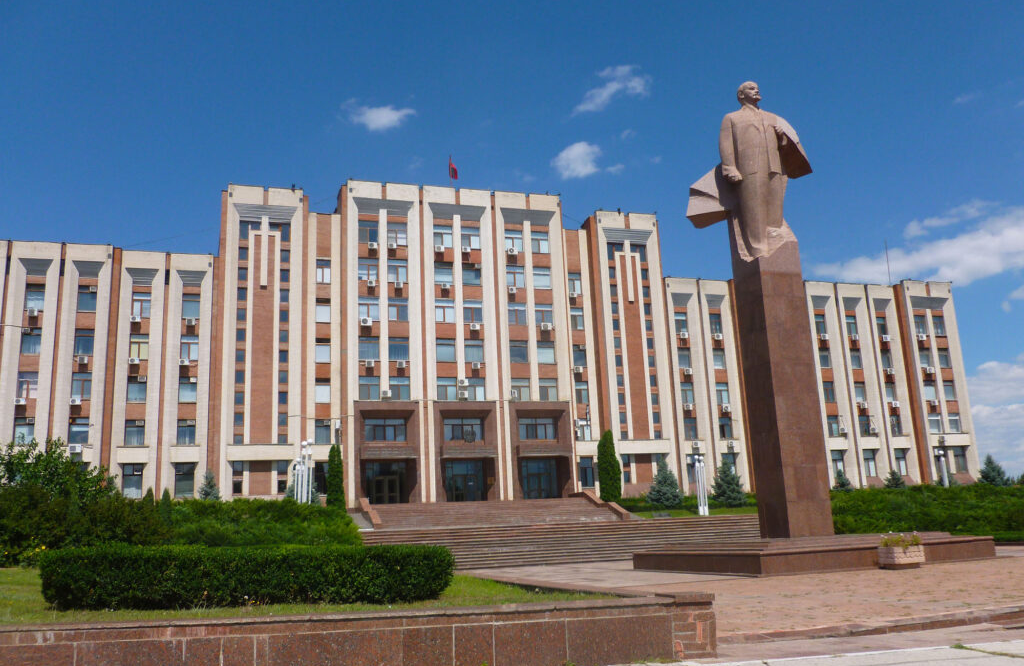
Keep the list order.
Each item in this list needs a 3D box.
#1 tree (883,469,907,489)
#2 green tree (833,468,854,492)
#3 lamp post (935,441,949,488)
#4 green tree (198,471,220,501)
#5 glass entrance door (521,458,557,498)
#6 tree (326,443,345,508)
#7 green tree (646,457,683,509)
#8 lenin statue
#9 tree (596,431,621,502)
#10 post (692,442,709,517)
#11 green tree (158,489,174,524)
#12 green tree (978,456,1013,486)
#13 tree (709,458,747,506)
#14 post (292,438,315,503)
[{"bbox_3d":[31.901,12.576,68.924,1.850,2.250,1.800,1,-13,-17],"label":"tree"},{"bbox_3d":[28.429,12.718,71.125,1.850,2.400,1.850,1,-13,-18],"label":"green tree"},{"bbox_3d":[34.799,11.515,66.974,0.650,4.400,0.650,1,-13,-18],"label":"lamp post"},{"bbox_3d":[-19.372,10.544,53.084,2.100,3.500,2.000,1,-13,-17],"label":"green tree"},{"bbox_3d":[2.394,12.762,72.261,3.400,3.700,0.250,1,-13,-18],"label":"glass entrance door"},{"bbox_3d":[-13.382,10.947,62.793,1.400,5.150,1.400,1,-13,-18],"label":"tree"},{"bbox_3d":[11.515,11.386,62.715,2.650,3.870,2.550,1,-13,-17],"label":"green tree"},{"bbox_3d":[9.058,-6.056,31.169,4.600,7.500,2.500,1,-13,-18],"label":"lenin statue"},{"bbox_3d":[7.732,10.860,66.043,1.800,6.020,1.800,1,-13,-17],"label":"tree"},{"bbox_3d":[12.936,10.215,56.560,0.650,4.350,0.600,1,-13,-17],"label":"post"},{"bbox_3d":[-16.052,8.430,38.442,0.800,2.500,0.800,1,-13,-18],"label":"green tree"},{"bbox_3d":[41.958,12.280,72.193,2.450,3.330,2.400,1,-13,-17],"label":"green tree"},{"bbox_3d":[16.760,11.584,64.338,2.550,3.730,2.500,1,-13,-17],"label":"tree"},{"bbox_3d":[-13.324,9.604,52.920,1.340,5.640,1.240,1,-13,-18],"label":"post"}]

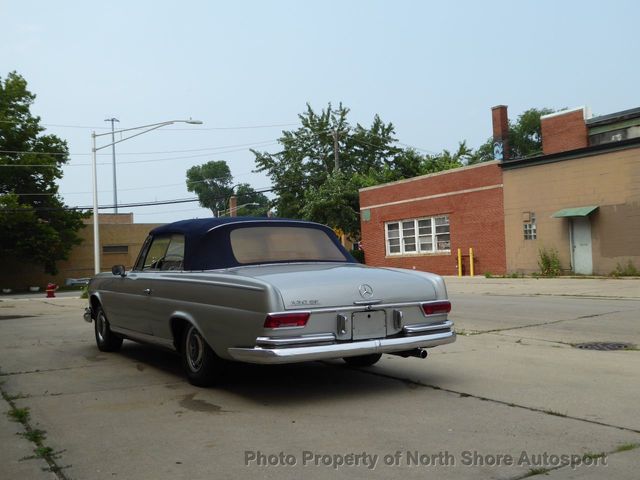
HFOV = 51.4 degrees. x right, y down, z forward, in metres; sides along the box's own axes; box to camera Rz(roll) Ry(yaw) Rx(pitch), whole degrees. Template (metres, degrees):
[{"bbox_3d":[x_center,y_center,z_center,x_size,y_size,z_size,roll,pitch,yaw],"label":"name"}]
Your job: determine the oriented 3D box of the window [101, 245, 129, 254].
[{"bbox_3d":[-11.982,0.557,39.000,1.500,0.520,0.150,0,-2,-33],"label":"window"}]

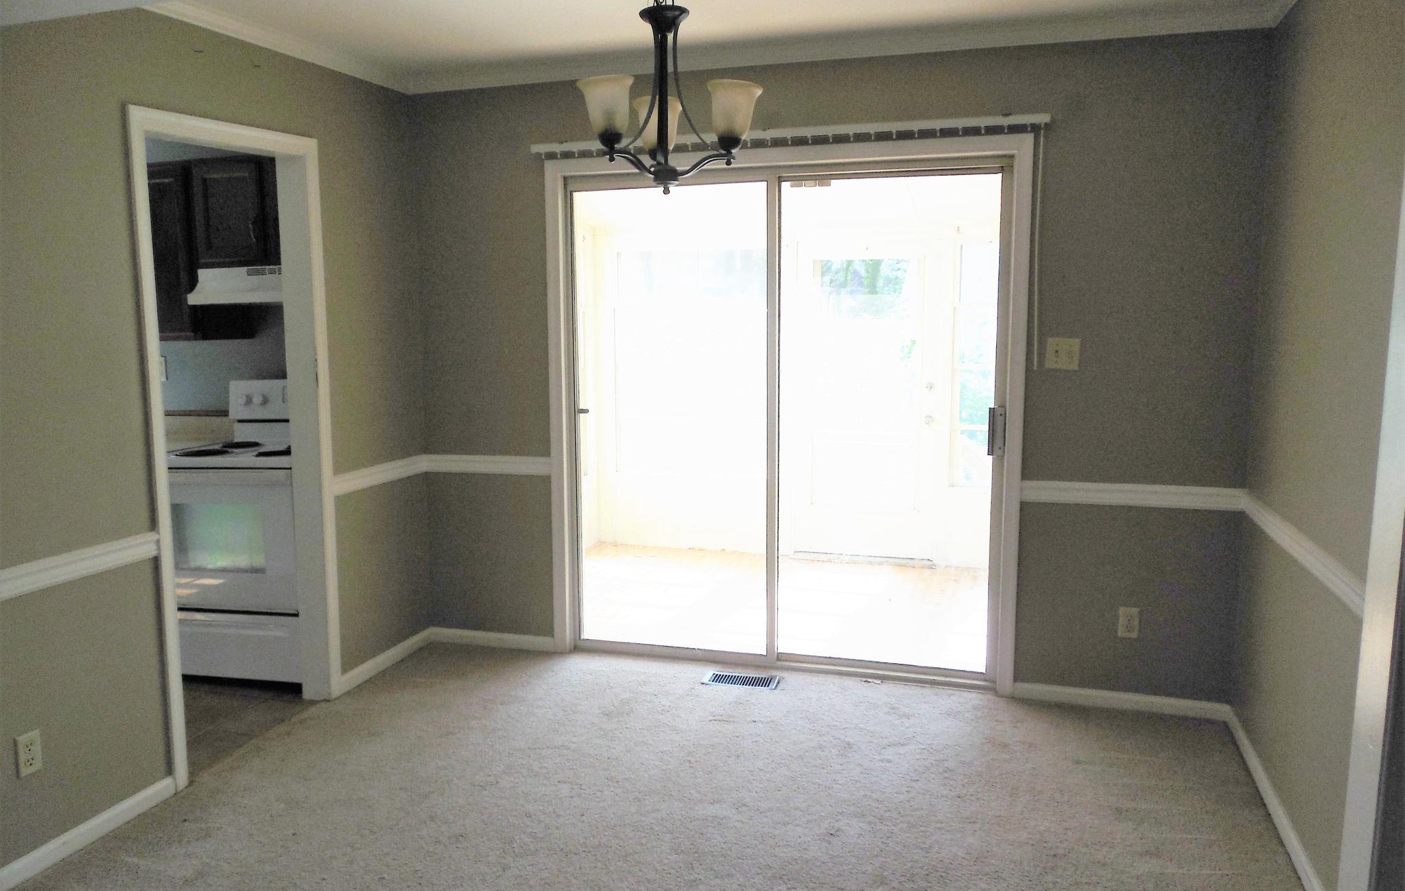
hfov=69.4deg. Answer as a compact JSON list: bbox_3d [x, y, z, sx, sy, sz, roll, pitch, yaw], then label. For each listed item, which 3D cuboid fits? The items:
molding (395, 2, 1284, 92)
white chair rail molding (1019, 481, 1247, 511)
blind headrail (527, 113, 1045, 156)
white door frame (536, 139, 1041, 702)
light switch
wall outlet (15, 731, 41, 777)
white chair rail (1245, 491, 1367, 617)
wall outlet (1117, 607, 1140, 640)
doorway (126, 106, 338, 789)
[{"bbox_3d":[0.329,-1.473,3.822,3.270,0.072,0.070,2,8,18],"label":"molding"},{"bbox_3d":[1.544,0.184,3.674,0.750,0.078,0.022,2,8,18],"label":"white chair rail molding"},{"bbox_3d":[0.261,-1.166,3.870,2.020,0.065,0.060,2,8,18],"label":"blind headrail"},{"bbox_3d":[0.278,-0.110,4.080,1.930,2.100,0.100,2,8,18],"label":"white door frame"},{"bbox_3d":[1.314,-0.332,3.689,0.117,0.115,0.010,2,8,18],"label":"light switch"},{"bbox_3d":[-1.812,0.830,2.734,0.010,0.115,0.071,2,8,18],"label":"wall outlet"},{"bbox_3d":[1.681,0.285,2.912,0.022,0.078,1.380,2,8,18],"label":"white chair rail"},{"bbox_3d":[1.570,0.652,3.739,0.071,0.115,0.010,2,8,18],"label":"wall outlet"},{"bbox_3d":[-1.590,-0.018,3.468,0.140,2.100,0.810,2,8,18],"label":"doorway"}]

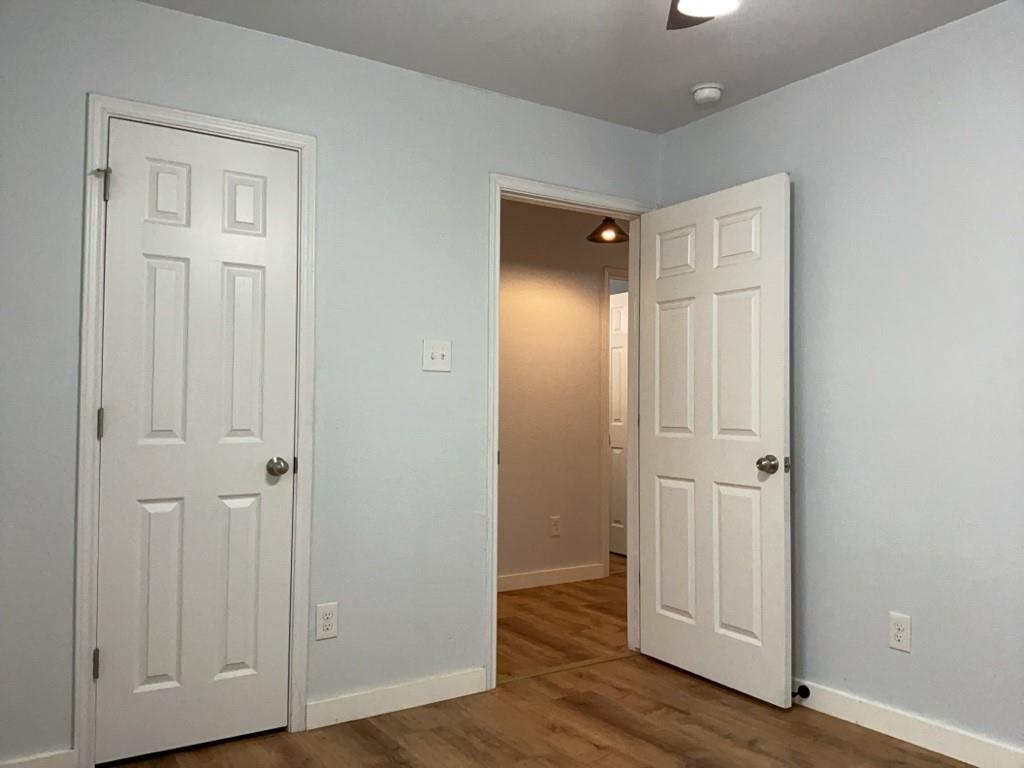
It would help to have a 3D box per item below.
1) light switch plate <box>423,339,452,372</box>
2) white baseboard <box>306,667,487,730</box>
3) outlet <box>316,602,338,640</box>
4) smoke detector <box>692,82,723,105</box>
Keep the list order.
[{"bbox_3d":[-0.292,-0.112,3.162,0.124,0.125,0.012,2,-2,-33],"label":"light switch plate"},{"bbox_3d":[-0.415,1.192,3.042,0.750,0.094,0.015,2,-2,-33],"label":"white baseboard"},{"bbox_3d":[-0.667,0.861,2.889,0.078,0.125,0.009,2,-2,-33],"label":"outlet"},{"bbox_3d":[0.809,-1.195,3.297,0.130,0.047,0.130,0,-2,0],"label":"smoke detector"}]

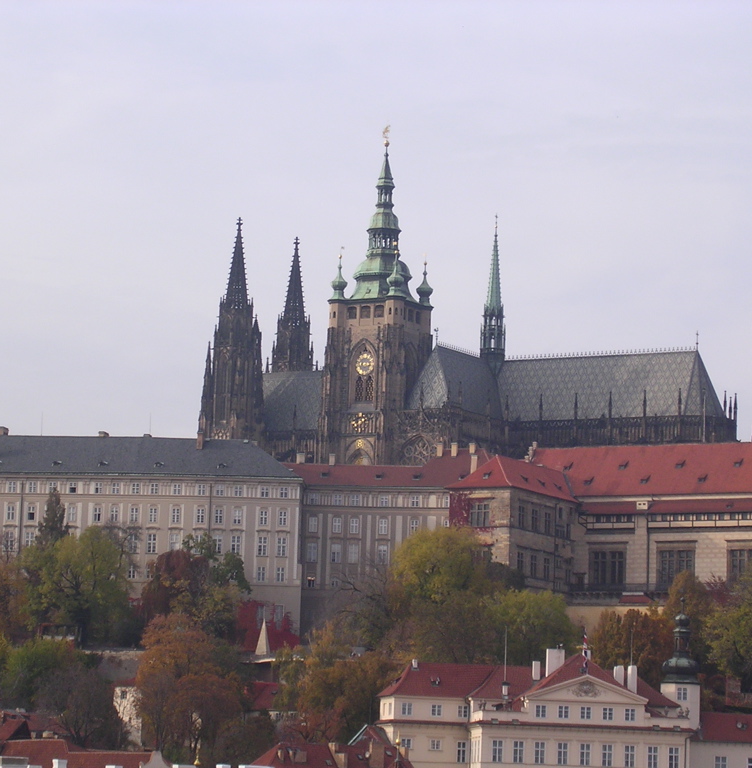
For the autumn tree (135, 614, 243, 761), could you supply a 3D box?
[{"bbox_3d":[-29.570,47.870,513.190,16.580,23.110,15.250,2,-8,0],"label":"autumn tree"}]

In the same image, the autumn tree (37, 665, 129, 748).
[{"bbox_3d":[-46.250,50.660,512.720,14.120,13.610,12.990,2,-8,0],"label":"autumn tree"}]

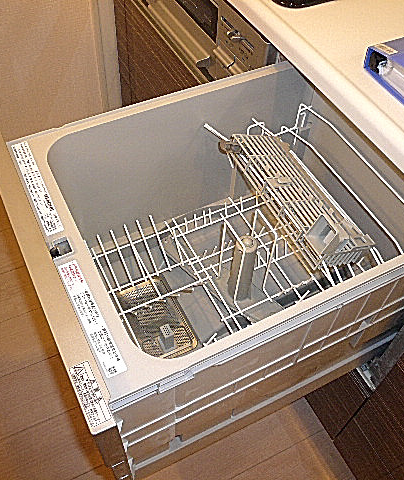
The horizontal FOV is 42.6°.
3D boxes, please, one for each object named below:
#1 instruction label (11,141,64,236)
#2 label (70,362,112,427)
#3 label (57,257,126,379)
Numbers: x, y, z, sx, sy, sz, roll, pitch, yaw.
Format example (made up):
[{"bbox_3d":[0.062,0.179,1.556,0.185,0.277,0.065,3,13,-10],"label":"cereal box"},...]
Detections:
[{"bbox_3d":[-0.206,-0.068,0.646,0.020,0.004,0.167,-21,56,-18],"label":"instruction label"},{"bbox_3d":[-0.104,0.142,0.480,0.018,0.004,0.063,-21,56,-18],"label":"label"},{"bbox_3d":[-0.116,0.077,0.539,0.019,0.004,0.146,-21,56,-18],"label":"label"}]

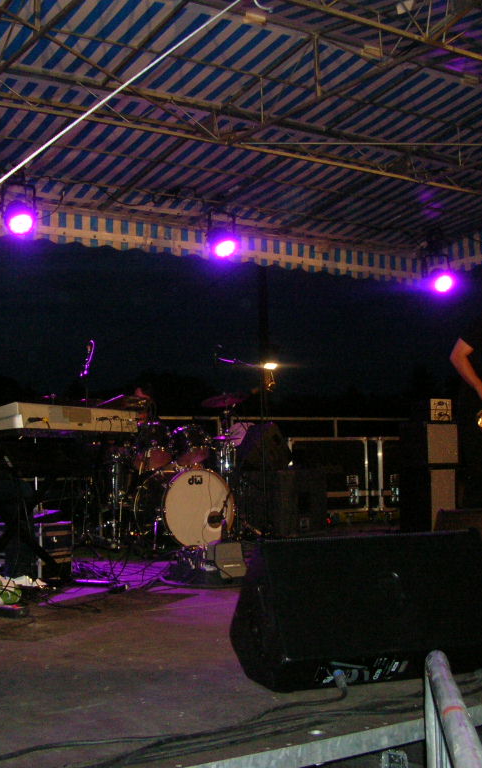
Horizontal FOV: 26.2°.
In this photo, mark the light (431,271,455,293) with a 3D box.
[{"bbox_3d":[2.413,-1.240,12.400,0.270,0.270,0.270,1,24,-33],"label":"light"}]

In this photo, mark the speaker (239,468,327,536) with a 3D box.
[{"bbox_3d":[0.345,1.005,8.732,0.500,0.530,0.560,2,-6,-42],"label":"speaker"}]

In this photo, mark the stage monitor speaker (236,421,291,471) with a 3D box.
[{"bbox_3d":[0.218,0.557,8.727,0.400,0.370,0.500,-4,-5,21],"label":"stage monitor speaker"}]

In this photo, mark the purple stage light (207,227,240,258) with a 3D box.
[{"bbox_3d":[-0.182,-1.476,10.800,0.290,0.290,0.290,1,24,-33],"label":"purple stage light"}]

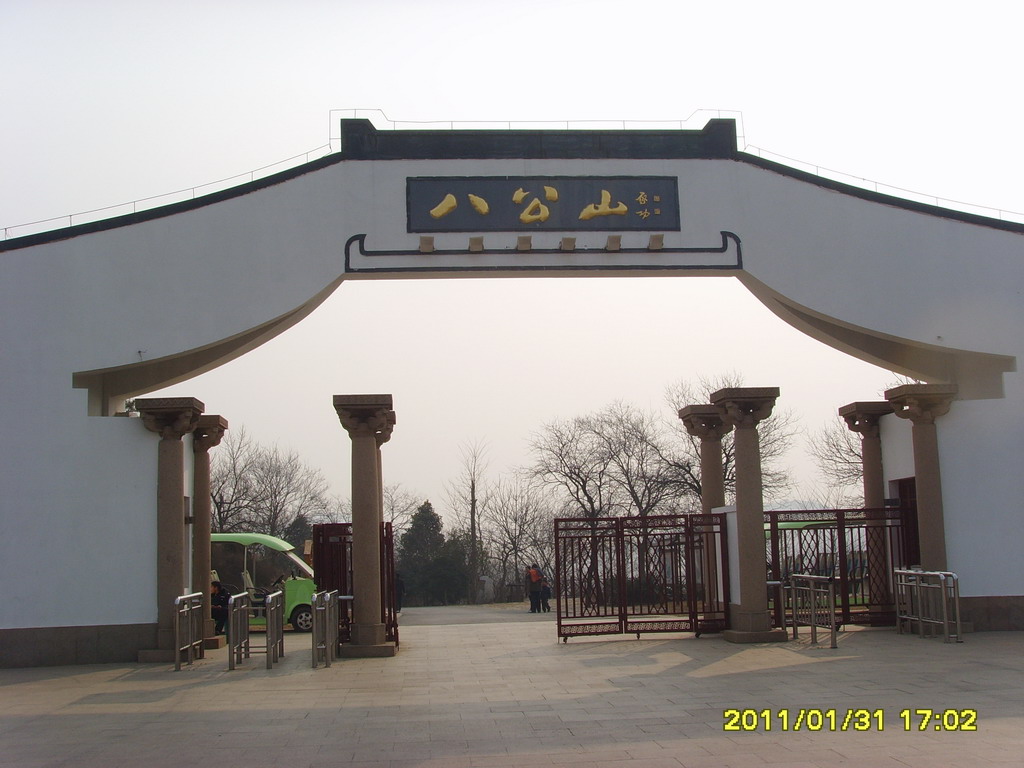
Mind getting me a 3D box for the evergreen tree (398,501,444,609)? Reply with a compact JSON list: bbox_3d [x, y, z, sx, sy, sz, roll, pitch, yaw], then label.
[{"bbox_3d":[-3.648,6.758,46.000,1.874,4.226,1.874,-1,-7,-5],"label":"evergreen tree"}]

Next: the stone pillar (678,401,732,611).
[{"bbox_3d":[3.701,2.443,21.103,0.885,4.020,0.885,-1,-7,-5],"label":"stone pillar"}]

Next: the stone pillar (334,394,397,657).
[{"bbox_3d":[-2.307,2.229,18.327,0.885,4.020,0.885,-1,-7,-5],"label":"stone pillar"}]

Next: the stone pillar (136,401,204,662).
[{"bbox_3d":[-5.602,2.388,18.920,0.929,4.198,0.913,-1,-8,-4],"label":"stone pillar"}]

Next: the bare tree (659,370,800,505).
[{"bbox_3d":[7.388,3.500,39.191,4.552,7.845,4.324,-3,-8,10],"label":"bare tree"}]

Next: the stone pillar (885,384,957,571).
[{"bbox_3d":[6.912,2.070,19.100,0.885,4.020,0.885,-1,-7,-5],"label":"stone pillar"}]

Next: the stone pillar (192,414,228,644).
[{"bbox_3d":[-5.518,2.601,20.330,0.885,4.020,0.885,-1,-7,-5],"label":"stone pillar"}]

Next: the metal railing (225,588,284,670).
[{"bbox_3d":[-3.929,3.776,17.847,0.635,1.061,1.870,-1,-8,-4],"label":"metal railing"}]

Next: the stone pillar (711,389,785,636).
[{"bbox_3d":[3.874,2.122,18.845,0.885,4.020,0.885,-1,-7,-5],"label":"stone pillar"}]

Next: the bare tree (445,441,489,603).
[{"bbox_3d":[-1.761,5.312,44.660,1.703,6.265,1.618,-1,-8,-2],"label":"bare tree"}]

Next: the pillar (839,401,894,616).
[{"bbox_3d":[6.739,2.391,21.358,0.885,4.020,0.885,-1,-7,-5],"label":"pillar"}]

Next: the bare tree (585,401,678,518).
[{"bbox_3d":[4.483,4.346,42.567,3.468,7.521,3.295,-2,-8,6],"label":"bare tree"}]

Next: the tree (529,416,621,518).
[{"bbox_3d":[2.259,4.588,41.702,3.325,6.860,3.159,-2,-8,3],"label":"tree"}]

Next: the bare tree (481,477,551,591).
[{"bbox_3d":[0.178,6.088,45.595,2.846,4.855,2.703,-2,-8,0],"label":"bare tree"}]

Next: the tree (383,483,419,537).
[{"bbox_3d":[-5.341,7.189,52.000,2.254,5.499,2.254,-1,-7,-5],"label":"tree"}]

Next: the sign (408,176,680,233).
[{"bbox_3d":[0.539,-2.924,18.787,4.452,0.927,0.120,-1,-7,-5],"label":"sign"}]

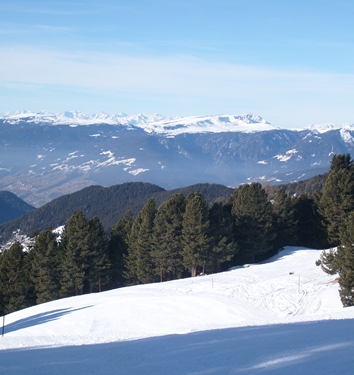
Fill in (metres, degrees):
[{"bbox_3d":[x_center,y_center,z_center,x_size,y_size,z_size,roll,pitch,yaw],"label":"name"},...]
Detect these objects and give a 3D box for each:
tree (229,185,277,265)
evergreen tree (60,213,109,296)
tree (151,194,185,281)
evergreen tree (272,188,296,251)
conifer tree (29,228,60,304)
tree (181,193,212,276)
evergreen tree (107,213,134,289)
[{"bbox_3d":[9.770,4.590,114.000,5.690,10.480,5.690,0,3,0],"label":"tree"},{"bbox_3d":[-10.290,7.530,98.000,5.560,9.970,5.280,0,4,0],"label":"evergreen tree"},{"bbox_3d":[-1.050,6.270,109.000,4.210,10.840,4.000,0,4,0],"label":"tree"},{"bbox_3d":[14.880,4.500,122.000,4.020,9.000,4.020,0,3,0],"label":"evergreen tree"},{"bbox_3d":[-13.380,8.220,89.000,3.030,8.180,2.880,0,4,0],"label":"conifer tree"},{"bbox_3d":[2.330,5.820,108.000,3.680,10.420,3.680,0,3,0],"label":"tree"},{"bbox_3d":[-7.180,7.800,110.000,3.750,9.860,3.750,0,3,0],"label":"evergreen tree"}]

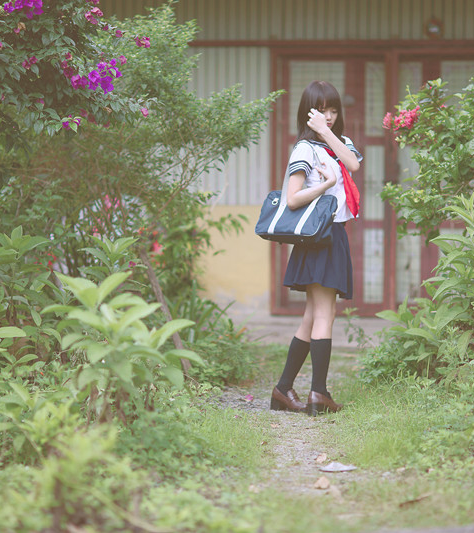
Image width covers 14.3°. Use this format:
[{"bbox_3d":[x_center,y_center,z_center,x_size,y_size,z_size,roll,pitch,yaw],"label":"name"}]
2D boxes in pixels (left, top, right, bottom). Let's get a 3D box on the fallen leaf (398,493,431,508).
[{"bbox_3d":[0.606,0.799,6.450,0.135,0.030,0.060,-1,2,-31],"label":"fallen leaf"}]

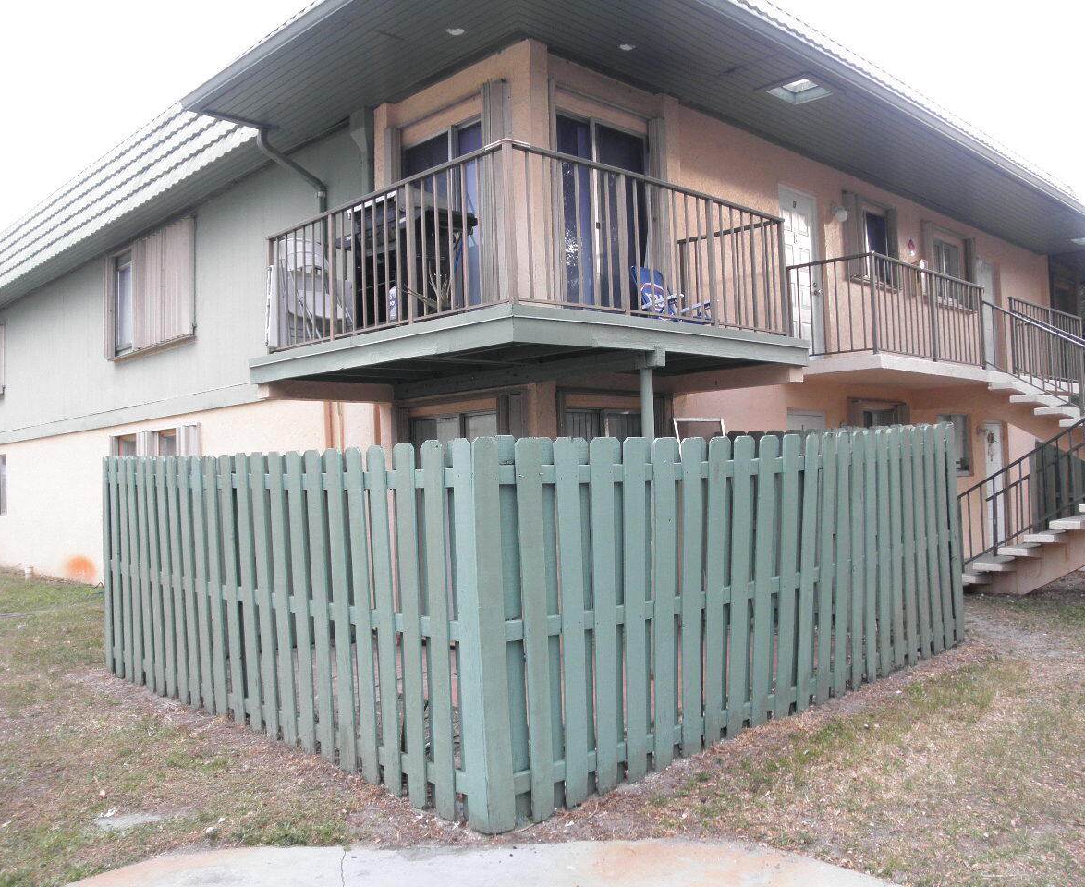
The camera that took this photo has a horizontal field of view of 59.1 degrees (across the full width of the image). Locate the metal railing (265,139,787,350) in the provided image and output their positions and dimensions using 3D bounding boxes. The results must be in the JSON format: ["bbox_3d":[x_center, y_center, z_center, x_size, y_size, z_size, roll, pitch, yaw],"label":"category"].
[{"bbox_3d":[-0.121,-1.377,8.401,3.194,1.089,3.493,-3,-1,44],"label":"metal railing"}]

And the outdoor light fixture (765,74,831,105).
[{"bbox_3d":[2.481,-3.447,9.175,0.521,0.131,0.590,-3,-1,44],"label":"outdoor light fixture"}]

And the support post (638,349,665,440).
[{"bbox_3d":[0.797,0.582,7.087,0.099,2.319,0.100,-3,-1,44],"label":"support post"}]

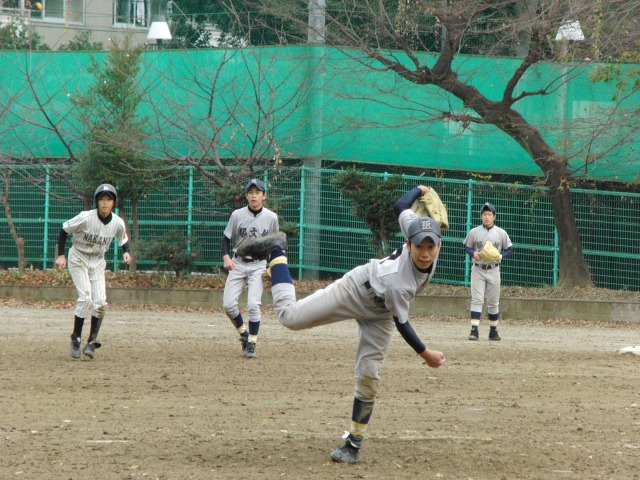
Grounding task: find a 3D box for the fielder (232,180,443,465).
[{"bbox_3d":[0.120,0.470,25.800,0.850,1.560,1.100,1,0,-34],"label":"fielder"}]

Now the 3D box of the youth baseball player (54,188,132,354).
[{"bbox_3d":[-2.088,0.289,42.600,0.700,1.600,0.520,2,0,-7],"label":"youth baseball player"}]

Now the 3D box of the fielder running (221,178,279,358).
[{"bbox_3d":[-0.664,0.270,44.000,0.560,1.680,0.450,2,0,-3],"label":"fielder running"}]

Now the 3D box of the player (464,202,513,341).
[{"bbox_3d":[2.048,0.383,56.400,0.580,1.680,0.450,2,0,0],"label":"player"}]

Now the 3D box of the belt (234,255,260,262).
[{"bbox_3d":[-0.658,0.175,43.950,0.320,0.065,0.230,2,0,-3],"label":"belt"}]

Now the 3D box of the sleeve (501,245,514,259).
[{"bbox_3d":[2.275,0.140,56.300,0.160,0.170,0.210,2,0,-3],"label":"sleeve"}]

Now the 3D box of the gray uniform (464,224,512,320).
[{"bbox_3d":[2.048,0.383,56.400,0.570,1.140,0.330,2,0,0],"label":"gray uniform"}]

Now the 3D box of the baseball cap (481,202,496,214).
[{"bbox_3d":[2.044,-0.382,56.300,0.190,0.140,0.260,2,0,-6],"label":"baseball cap"}]

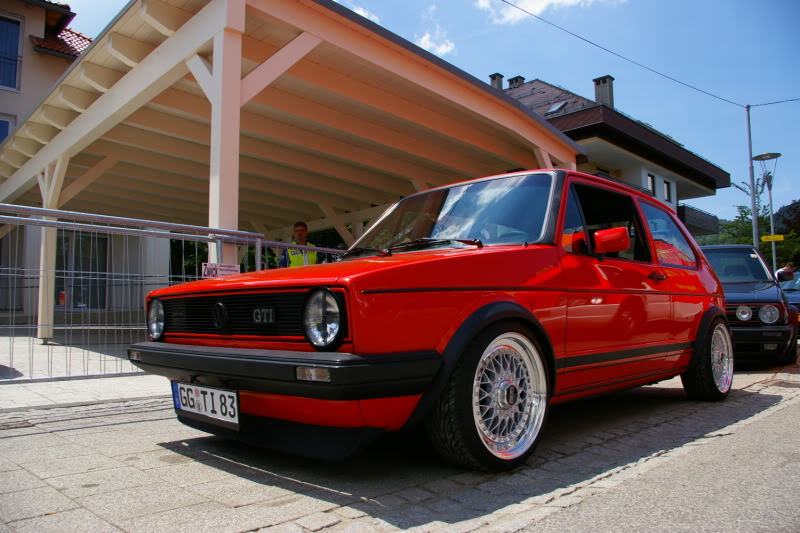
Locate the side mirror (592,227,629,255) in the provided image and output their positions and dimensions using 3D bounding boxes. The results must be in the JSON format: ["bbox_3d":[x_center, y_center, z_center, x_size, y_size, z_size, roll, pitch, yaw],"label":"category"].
[{"bbox_3d":[0.943,-0.112,2.665,0.165,0.105,0.085,-4,-6,38],"label":"side mirror"}]

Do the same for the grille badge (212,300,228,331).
[{"bbox_3d":[-0.665,0.183,2.224,0.095,0.095,0.018,-5,-7,44],"label":"grille badge"}]

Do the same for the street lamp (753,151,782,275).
[{"bbox_3d":[9.073,-0.539,14.614,0.690,4.510,0.690,0,-5,0],"label":"street lamp"}]

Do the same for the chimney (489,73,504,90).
[{"bbox_3d":[6.041,-11.325,37.243,0.650,1.400,0.700,-5,-7,44],"label":"chimney"}]

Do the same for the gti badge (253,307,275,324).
[{"bbox_3d":[-0.459,0.165,2.028,0.125,0.053,0.014,-5,-7,44],"label":"gti badge"}]

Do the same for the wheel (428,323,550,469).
[{"bbox_3d":[0.337,0.460,2.203,0.200,0.560,0.560,-5,-7,44],"label":"wheel"}]

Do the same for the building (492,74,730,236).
[{"bbox_3d":[7.718,-3.674,35.920,17.500,14.400,16.500,-5,-7,44],"label":"building"}]

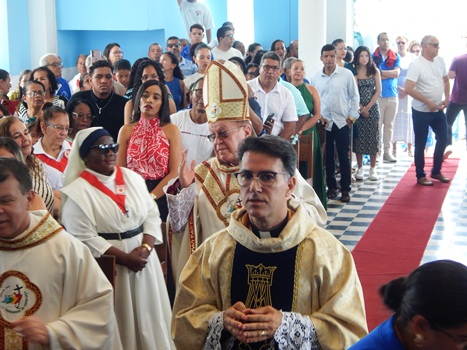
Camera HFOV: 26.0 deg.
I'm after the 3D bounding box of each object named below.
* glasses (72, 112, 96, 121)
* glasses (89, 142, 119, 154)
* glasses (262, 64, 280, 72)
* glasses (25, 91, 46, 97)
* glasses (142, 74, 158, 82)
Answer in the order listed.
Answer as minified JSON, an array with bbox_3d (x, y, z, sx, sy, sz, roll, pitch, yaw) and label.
[{"bbox_3d":[-1.046,-0.411,7.100,0.140,0.045,0.140,9,4,-30],"label":"glasses"},{"bbox_3d":[-0.647,-0.133,4.850,0.145,0.050,0.145,7,13,39],"label":"glasses"},{"bbox_3d":[0.319,-0.895,8.500,0.142,0.045,0.142,2,10,1],"label":"glasses"},{"bbox_3d":[-1.566,-0.645,8.000,0.140,0.040,0.140,-9,13,-38],"label":"glasses"},{"bbox_3d":[-0.697,-0.811,8.500,0.140,0.045,0.140,-1,10,0],"label":"glasses"}]

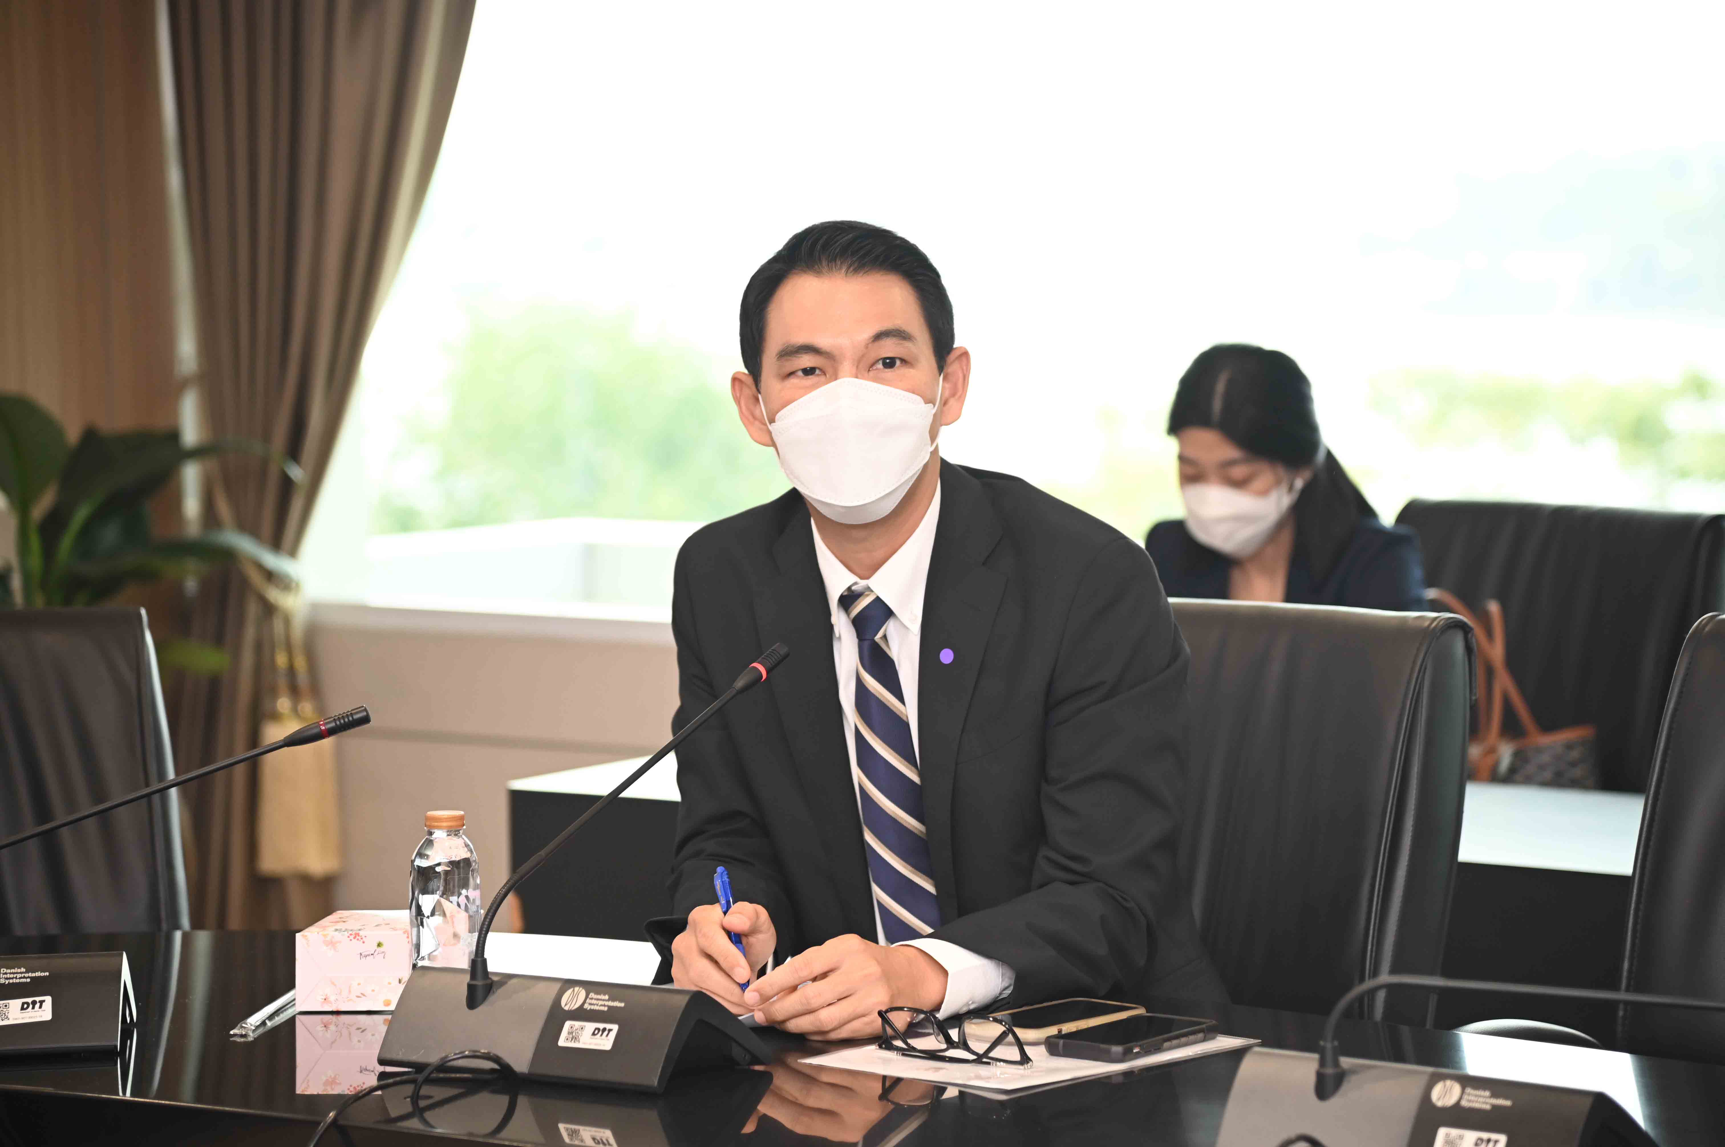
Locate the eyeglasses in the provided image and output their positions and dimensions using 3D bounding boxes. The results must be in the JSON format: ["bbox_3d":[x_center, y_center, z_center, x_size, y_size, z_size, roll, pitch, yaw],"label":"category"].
[{"bbox_3d":[0.064,0.344,4.304,0.138,0.037,0.043,4,6,38],"label":"eyeglasses"}]

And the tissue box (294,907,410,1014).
[{"bbox_3d":[-0.384,0.310,4.571,0.117,0.061,0.122,0,5,3],"label":"tissue box"}]

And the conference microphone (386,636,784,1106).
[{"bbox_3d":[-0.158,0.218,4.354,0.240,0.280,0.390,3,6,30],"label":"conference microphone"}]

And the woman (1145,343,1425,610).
[{"bbox_3d":[0.460,0.352,6.159,0.450,1.200,0.740,3,6,31],"label":"woman"}]

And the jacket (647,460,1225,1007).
[{"bbox_3d":[0.088,0.243,4.759,0.480,0.660,0.500,2,5,22],"label":"jacket"}]

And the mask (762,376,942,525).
[{"bbox_3d":[-0.009,-0.100,4.650,0.138,0.118,0.085,-3,-1,0],"label":"mask"}]

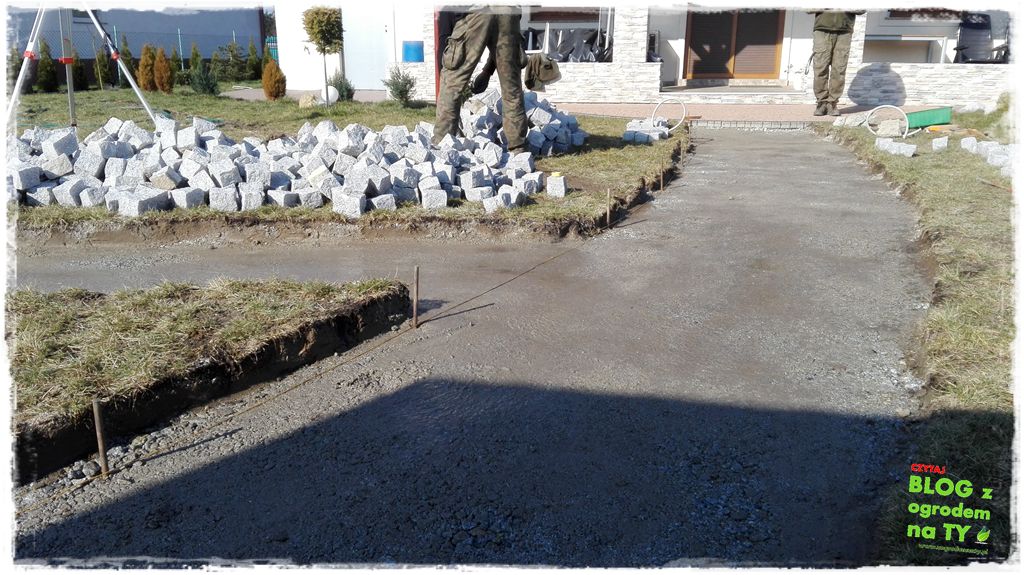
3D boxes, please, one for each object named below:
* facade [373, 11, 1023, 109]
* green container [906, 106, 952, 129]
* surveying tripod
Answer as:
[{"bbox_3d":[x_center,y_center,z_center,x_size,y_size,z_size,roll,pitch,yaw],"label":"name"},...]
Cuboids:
[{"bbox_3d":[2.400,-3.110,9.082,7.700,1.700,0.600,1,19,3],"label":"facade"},{"bbox_3d":[4.060,-1.664,7.150,0.460,0.170,0.300,-3,19,-8],"label":"green container"},{"bbox_3d":[-3.900,-2.083,6.528,1.350,1.380,1.150,0,19,0],"label":"surveying tripod"}]

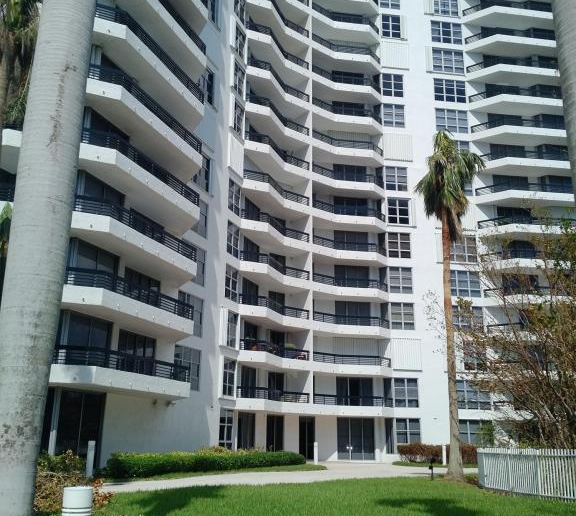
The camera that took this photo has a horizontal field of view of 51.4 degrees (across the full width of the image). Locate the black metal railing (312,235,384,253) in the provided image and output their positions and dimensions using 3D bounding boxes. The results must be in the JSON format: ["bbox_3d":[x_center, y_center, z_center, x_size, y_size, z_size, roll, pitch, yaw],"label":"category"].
[{"bbox_3d":[4.666,-0.783,44.225,6.546,0.609,1.128,6,-18,-19],"label":"black metal railing"}]

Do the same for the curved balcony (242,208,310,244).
[{"bbox_3d":[-0.693,-2.052,40.176,0.997,0.609,6.540,-11,-20,33],"label":"curved balcony"}]

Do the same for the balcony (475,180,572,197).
[{"bbox_3d":[18.799,-5.321,46.549,7.923,0.598,1.495,0,-16,4],"label":"balcony"}]

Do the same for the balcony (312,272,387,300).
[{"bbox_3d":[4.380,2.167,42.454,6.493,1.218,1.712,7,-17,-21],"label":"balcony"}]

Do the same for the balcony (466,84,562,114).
[{"bbox_3d":[18.907,-12.764,49.073,7.914,1.218,2.215,0,-16,3],"label":"balcony"}]

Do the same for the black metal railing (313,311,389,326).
[{"bbox_3d":[4.381,4.227,40.675,6.300,0.630,0.654,7,-18,-21],"label":"black metal railing"}]

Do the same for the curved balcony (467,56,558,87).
[{"bbox_3d":[20.007,-16.075,52.032,8.365,1.176,2.053,3,-16,-9],"label":"curved balcony"}]

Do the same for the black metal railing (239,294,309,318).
[{"bbox_3d":[-0.590,3.187,37.425,6.359,0.598,1.280,15,-22,-42],"label":"black metal railing"}]

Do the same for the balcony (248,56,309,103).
[{"bbox_3d":[-0.602,-12.740,43.405,0.997,0.609,6.540,-11,-20,33],"label":"balcony"}]

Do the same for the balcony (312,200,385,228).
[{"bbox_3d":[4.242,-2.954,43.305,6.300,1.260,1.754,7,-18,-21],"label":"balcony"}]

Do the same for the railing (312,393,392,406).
[{"bbox_3d":[4.333,9.340,39.180,6.300,0.630,0.654,7,-18,-21],"label":"railing"}]

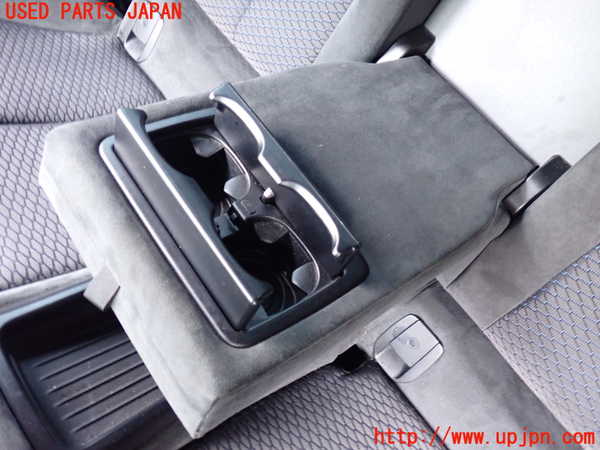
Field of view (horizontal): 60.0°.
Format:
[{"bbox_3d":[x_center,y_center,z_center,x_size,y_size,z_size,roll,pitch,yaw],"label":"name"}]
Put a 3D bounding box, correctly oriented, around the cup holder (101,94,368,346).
[{"bbox_3d":[-0.049,-0.012,0.411,0.142,0.080,0.198,-24,68,-37],"label":"cup holder"}]

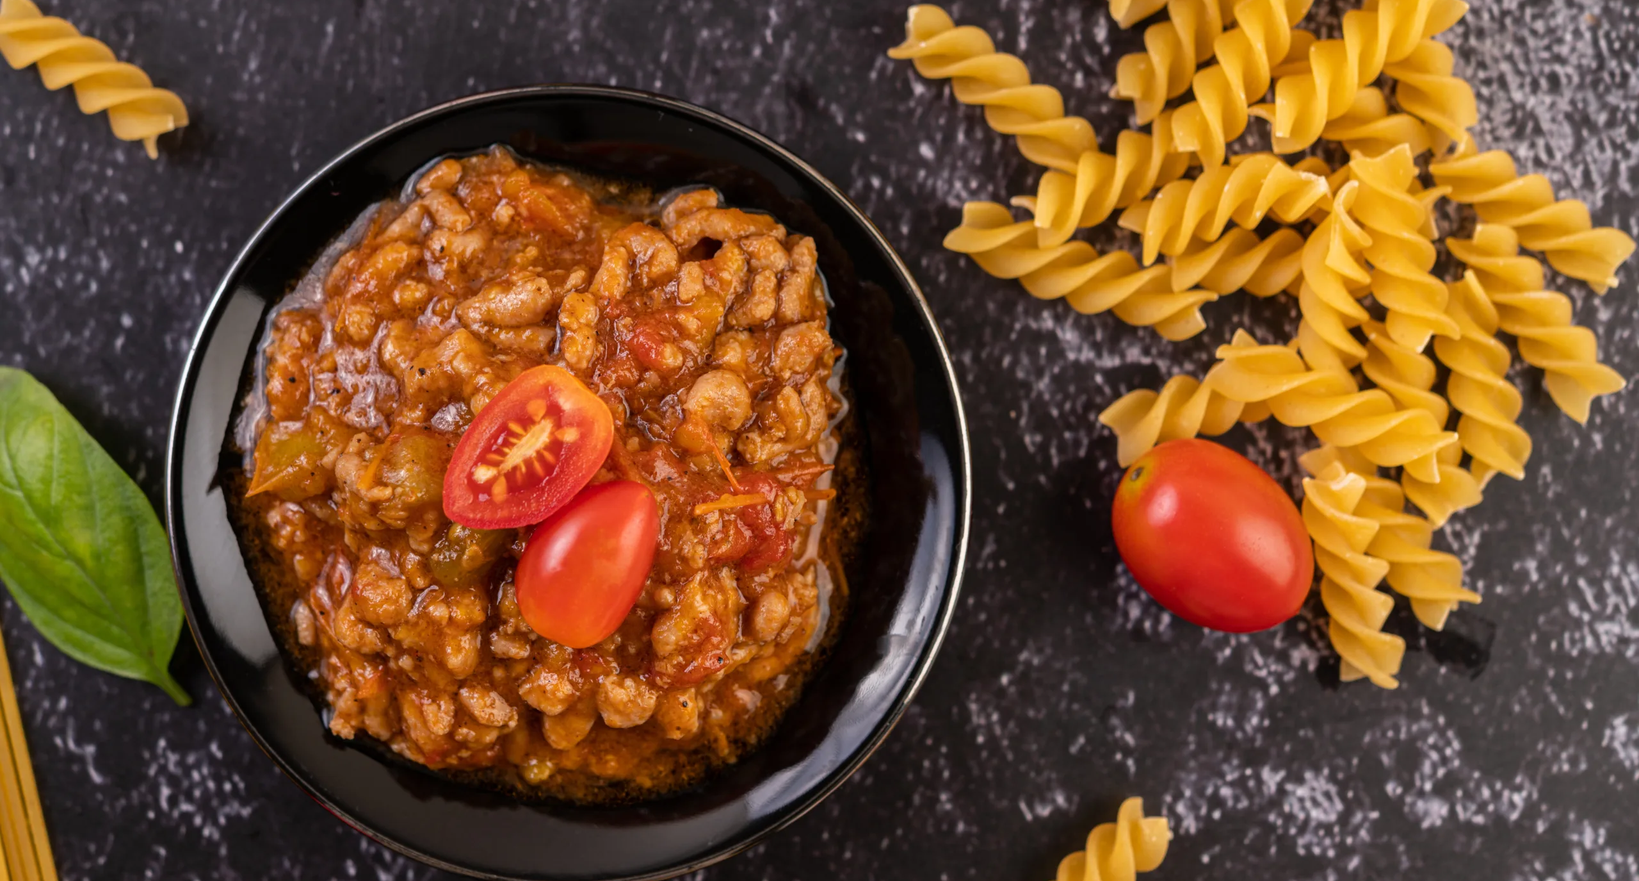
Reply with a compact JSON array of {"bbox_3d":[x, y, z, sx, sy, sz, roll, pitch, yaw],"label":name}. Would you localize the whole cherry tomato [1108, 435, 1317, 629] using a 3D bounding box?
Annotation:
[{"bbox_3d":[0.060,0.015,0.417,0.035,0.026,0.026,41,90,-7],"label":"whole cherry tomato"}]

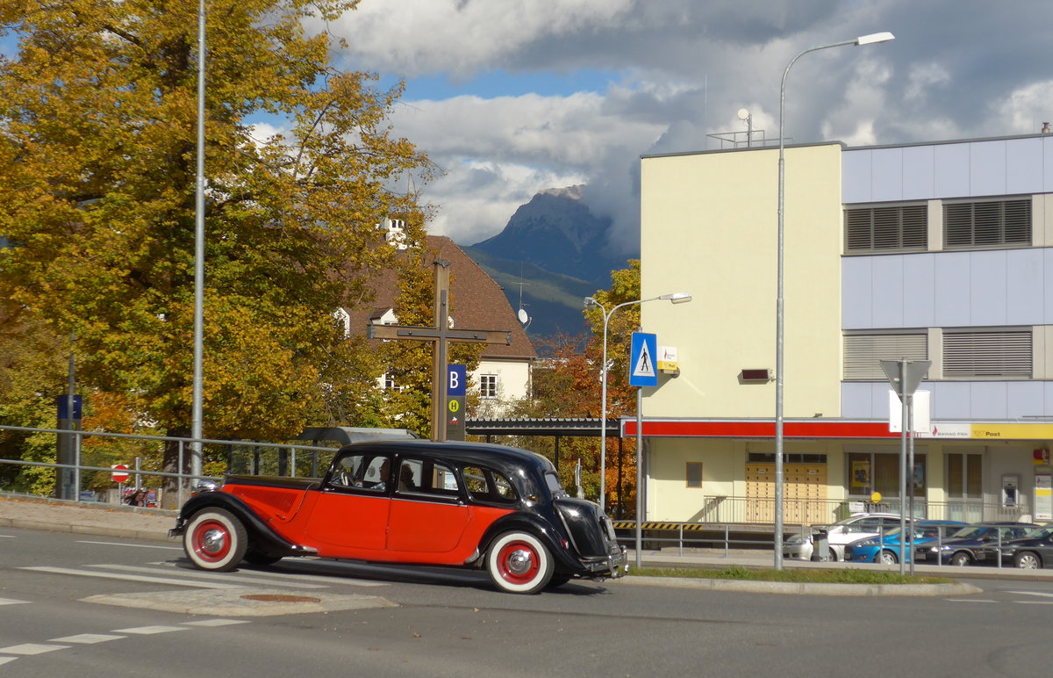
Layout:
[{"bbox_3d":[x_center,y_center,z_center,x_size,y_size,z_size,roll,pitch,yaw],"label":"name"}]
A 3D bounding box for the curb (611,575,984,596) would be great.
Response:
[{"bbox_3d":[3.050,2.785,25.400,4.200,0.150,0.600,2,-2,-8],"label":"curb"}]

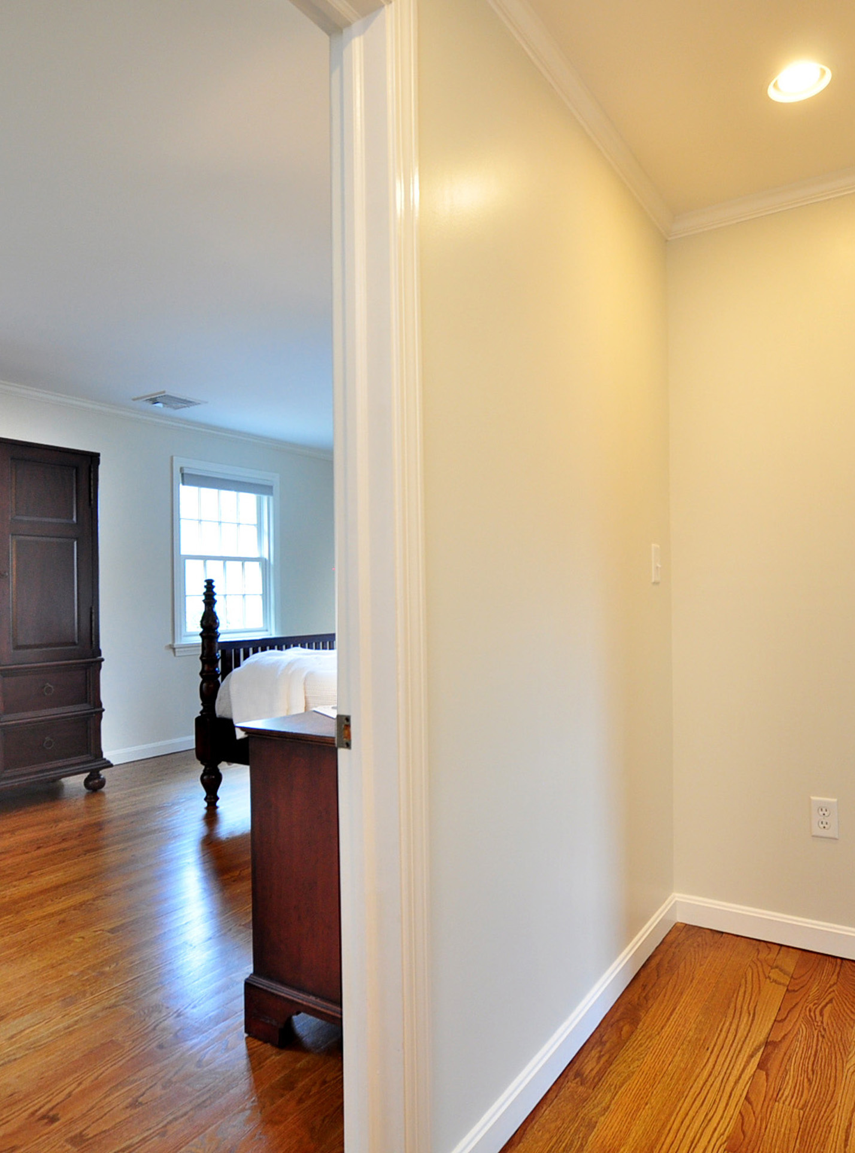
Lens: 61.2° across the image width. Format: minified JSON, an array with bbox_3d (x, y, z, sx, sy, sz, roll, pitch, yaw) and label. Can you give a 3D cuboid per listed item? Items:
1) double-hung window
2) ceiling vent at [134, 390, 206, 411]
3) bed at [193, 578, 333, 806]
[{"bbox_3d":[-1.483,-0.181,5.381,0.100,1.270,0.965,-1,-1,35],"label":"double-hung window"},{"bbox_3d":[-1.607,-1.093,4.533,0.340,0.020,0.325,-1,-1,35],"label":"ceiling vent"},{"bbox_3d":[0.210,0.566,3.741,2.200,1.200,1.670,-1,-1,35],"label":"bed"}]

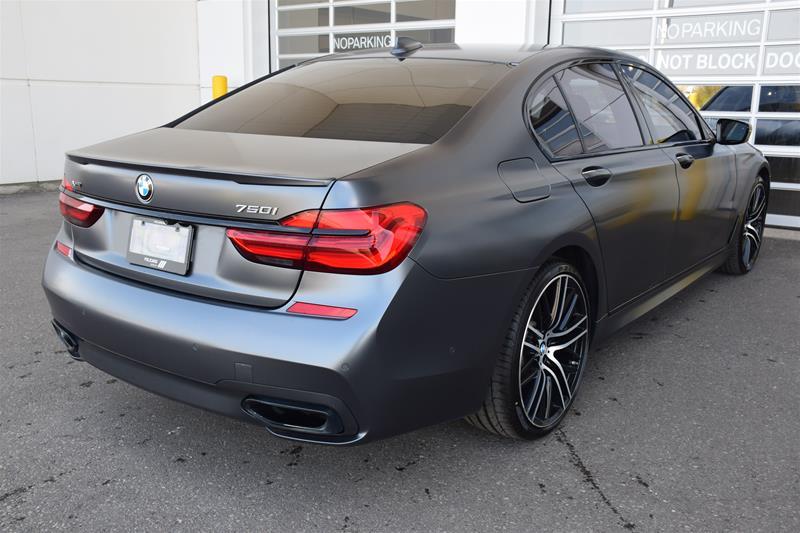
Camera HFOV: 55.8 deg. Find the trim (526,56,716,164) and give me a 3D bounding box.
[{"bbox_3d":[1.119,-0.774,3.659,0.250,0.440,2.300,10,17,36],"label":"trim"}]

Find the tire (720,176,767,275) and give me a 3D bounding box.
[{"bbox_3d":[2.369,-0.295,5.372,0.250,0.700,0.700,10,17,36],"label":"tire"}]

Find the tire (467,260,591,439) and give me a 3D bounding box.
[{"bbox_3d":[0.486,0.300,2.943,0.280,0.710,0.710,10,17,36],"label":"tire"}]

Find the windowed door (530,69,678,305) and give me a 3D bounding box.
[{"bbox_3d":[0.918,-0.361,3.426,0.300,1.140,1.450,10,17,36],"label":"windowed door"}]

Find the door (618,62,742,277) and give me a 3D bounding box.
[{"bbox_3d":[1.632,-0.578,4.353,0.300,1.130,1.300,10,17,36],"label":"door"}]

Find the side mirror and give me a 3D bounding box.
[{"bbox_3d":[1.904,-0.772,4.327,0.200,0.145,0.150,10,17,36],"label":"side mirror"}]

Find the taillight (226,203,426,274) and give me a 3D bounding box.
[{"bbox_3d":[-0.211,-0.094,2.226,0.600,0.215,0.260,10,17,36],"label":"taillight"}]

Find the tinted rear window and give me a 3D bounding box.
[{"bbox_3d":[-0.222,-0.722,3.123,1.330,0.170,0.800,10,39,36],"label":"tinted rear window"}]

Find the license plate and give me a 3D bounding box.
[{"bbox_3d":[-0.794,-0.061,2.500,0.320,0.170,0.030,10,5,36],"label":"license plate"}]

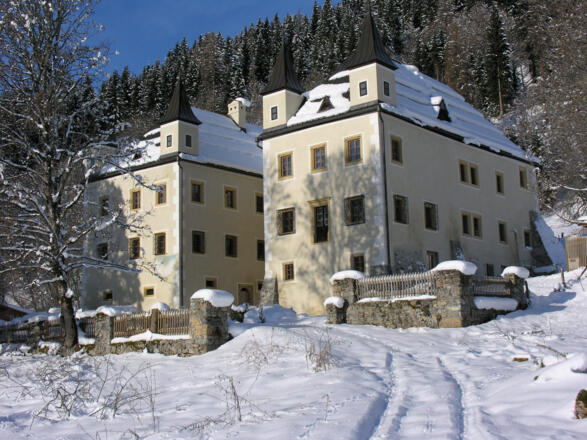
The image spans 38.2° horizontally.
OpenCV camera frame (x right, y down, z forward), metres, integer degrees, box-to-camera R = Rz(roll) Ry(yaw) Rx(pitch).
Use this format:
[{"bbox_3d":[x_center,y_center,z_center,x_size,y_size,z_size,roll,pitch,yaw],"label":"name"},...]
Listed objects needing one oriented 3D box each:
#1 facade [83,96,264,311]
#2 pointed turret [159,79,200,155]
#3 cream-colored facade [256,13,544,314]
[{"bbox_3d":[-5.423,-0.623,66.294,10.058,16.685,18.988,-9,-11,39],"label":"facade"},{"bbox_3d":[-7.842,-7.011,58.159,2.012,5.875,2.012,-9,-11,39],"label":"pointed turret"},{"bbox_3d":[7.892,-2.036,56.721,9.306,17.390,19.740,-9,-12,41],"label":"cream-colored facade"}]

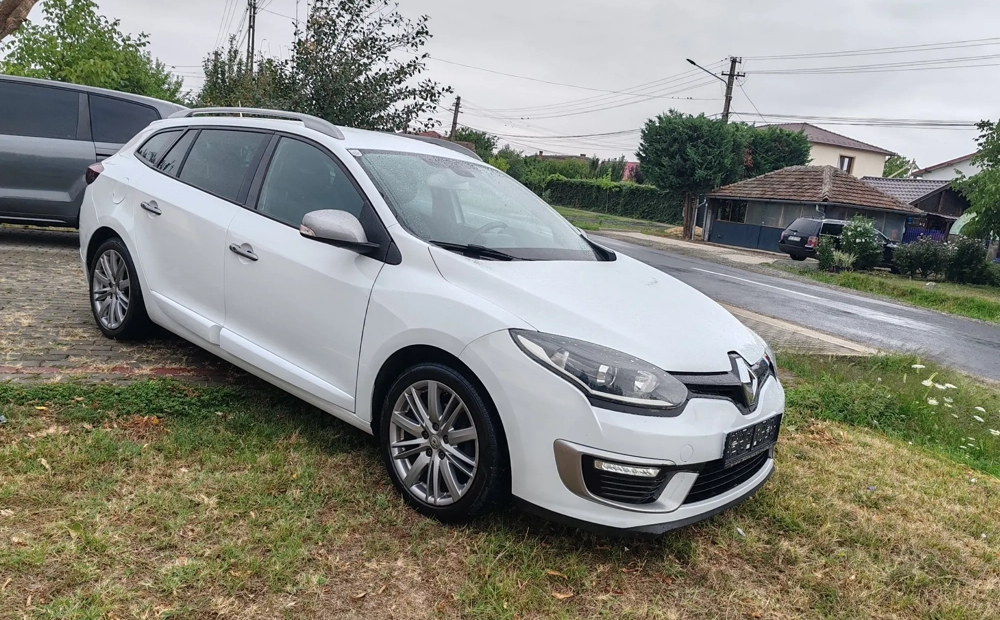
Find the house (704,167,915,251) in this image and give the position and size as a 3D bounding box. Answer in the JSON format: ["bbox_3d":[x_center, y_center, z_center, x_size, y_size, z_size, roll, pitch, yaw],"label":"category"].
[{"bbox_3d":[13.001,-4.245,33.084,5.089,3.608,7.263,1,10,-22],"label":"house"}]

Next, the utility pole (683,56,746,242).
[{"bbox_3d":[9.920,-7.667,36.939,2.900,8.595,0.450,1,10,-24],"label":"utility pole"}]

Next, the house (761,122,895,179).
[{"bbox_3d":[18.603,-8.615,52.148,7.856,7.416,11.227,1,10,-23],"label":"house"}]

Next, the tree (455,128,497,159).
[{"bbox_3d":[-2.017,-10.827,58.993,4.000,5.832,4.000,5,9,0],"label":"tree"}]

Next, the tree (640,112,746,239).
[{"bbox_3d":[8.922,-6.169,36.009,4.800,5.765,4.800,1,10,-24],"label":"tree"}]

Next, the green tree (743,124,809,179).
[{"bbox_3d":[14.070,-6.258,39.103,3.800,5.865,3.800,1,10,-24],"label":"green tree"}]

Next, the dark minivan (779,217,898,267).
[{"bbox_3d":[11.930,-2.210,26.540,4.670,1.490,1.760,2,10,-19],"label":"dark minivan"}]

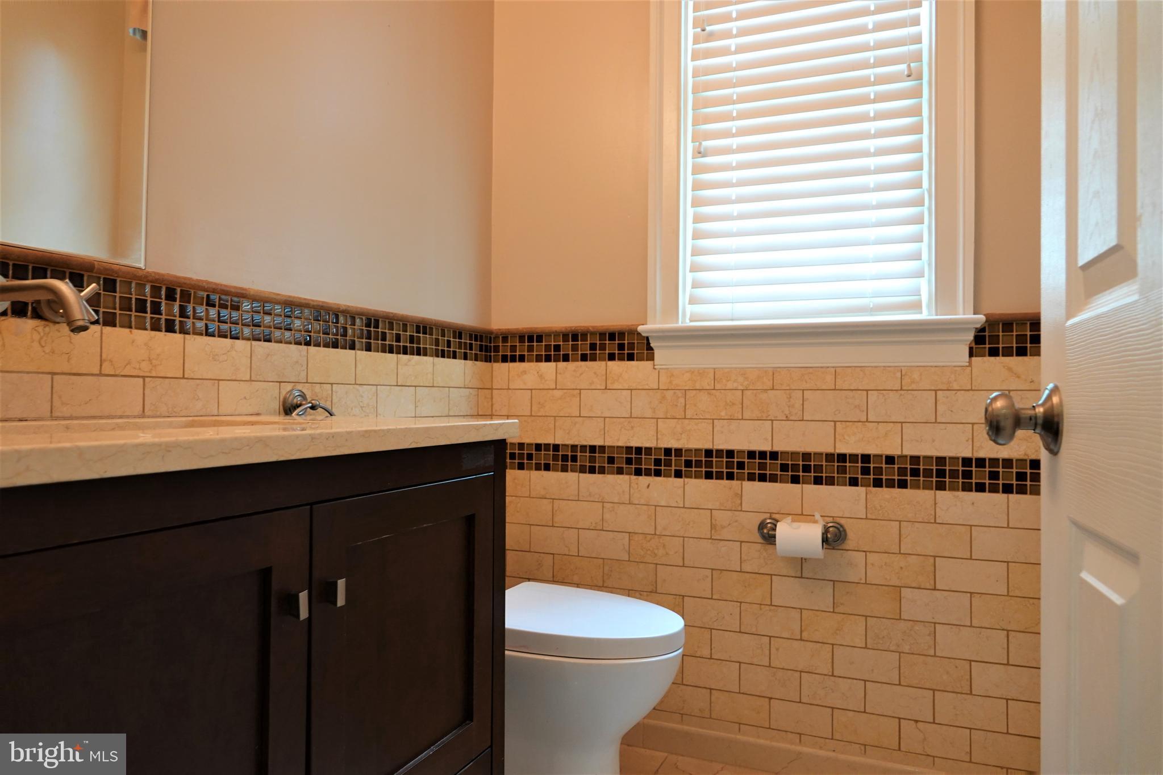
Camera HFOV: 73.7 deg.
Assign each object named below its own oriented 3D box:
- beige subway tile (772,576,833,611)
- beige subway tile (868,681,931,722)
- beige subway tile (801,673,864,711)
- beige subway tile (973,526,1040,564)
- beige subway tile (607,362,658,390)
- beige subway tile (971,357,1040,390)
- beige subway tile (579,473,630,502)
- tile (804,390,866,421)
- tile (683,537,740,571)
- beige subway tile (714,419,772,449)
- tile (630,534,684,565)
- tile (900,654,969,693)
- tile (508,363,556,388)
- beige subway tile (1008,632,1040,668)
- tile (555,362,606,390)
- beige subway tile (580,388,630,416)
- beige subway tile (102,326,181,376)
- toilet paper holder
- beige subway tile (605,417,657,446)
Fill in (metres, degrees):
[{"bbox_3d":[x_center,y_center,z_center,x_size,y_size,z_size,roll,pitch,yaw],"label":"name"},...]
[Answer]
[{"bbox_3d":[0.559,0.519,1.961,0.152,0.076,0.010,0,-1,23],"label":"beige subway tile"},{"bbox_3d":[0.772,0.759,1.880,0.151,0.076,0.010,0,-1,22],"label":"beige subway tile"},{"bbox_3d":[0.627,0.755,1.928,0.152,0.076,0.010,0,-1,23],"label":"beige subway tile"},{"bbox_3d":[0.993,0.367,1.804,0.151,0.076,0.010,0,-1,22],"label":"beige subway tile"},{"bbox_3d":[0.141,-0.035,2.162,0.151,0.076,0.010,0,-1,22],"label":"beige subway tile"},{"bbox_3d":[1.000,-0.032,1.811,0.152,0.076,0.010,0,-1,22],"label":"beige subway tile"},{"bbox_3d":[0.066,0.286,2.188,0.152,0.076,0.010,0,-1,22],"label":"beige subway tile"},{"bbox_3d":[0.645,0.047,1.972,0.152,0.076,0.010,0,-2,22],"label":"tile"},{"bbox_3d":[0.350,0.443,2.064,0.152,0.077,0.010,0,-1,22],"label":"tile"},{"bbox_3d":[0.424,0.124,2.041,0.151,0.076,0.010,0,-1,22],"label":"beige subway tile"},{"bbox_3d":[0.207,0.444,2.128,0.151,0.076,0.010,0,-1,22],"label":"tile"},{"bbox_3d":[0.839,0.676,1.840,0.152,0.076,0.010,0,-1,23],"label":"tile"},{"bbox_3d":[-0.143,-0.034,2.291,0.152,0.076,0.010,0,-1,23],"label":"tile"},{"bbox_3d":[1.060,0.604,1.769,0.152,0.077,0.010,0,-1,22],"label":"beige subway tile"},{"bbox_3d":[0.001,-0.033,2.222,0.152,0.076,0.010,0,-1,22],"label":"tile"},{"bbox_3d":[0.071,0.045,2.210,0.152,0.076,0.010,0,-2,22],"label":"beige subway tile"},{"bbox_3d":[-0.750,-0.057,1.325,0.010,0.076,0.151,0,-1,25],"label":"beige subway tile"},{"bbox_3d":[0.549,0.369,1.942,0.218,0.063,0.075,0,-1,22],"label":"toilet paper holder"},{"bbox_3d":[0.139,0.124,2.149,0.152,0.076,0.010,0,-1,23],"label":"beige subway tile"}]

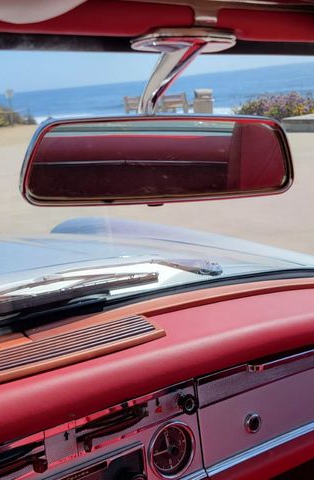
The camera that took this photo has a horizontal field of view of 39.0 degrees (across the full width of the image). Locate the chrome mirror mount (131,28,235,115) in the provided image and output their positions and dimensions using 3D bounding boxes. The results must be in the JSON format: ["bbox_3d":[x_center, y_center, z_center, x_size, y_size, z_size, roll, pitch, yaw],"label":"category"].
[{"bbox_3d":[0.012,-0.135,0.365,0.088,0.070,0.088,-13,21,-23],"label":"chrome mirror mount"}]

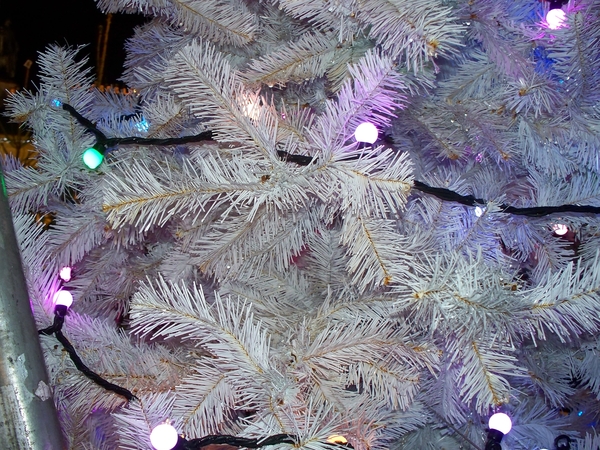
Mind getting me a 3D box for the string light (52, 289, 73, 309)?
[{"bbox_3d":[-0.319,0.101,0.841,0.026,0.026,0.026,6,3,0],"label":"string light"}]

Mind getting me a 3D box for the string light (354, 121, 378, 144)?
[{"bbox_3d":[0.075,-0.104,0.705,0.026,0.026,0.026,6,3,0],"label":"string light"}]

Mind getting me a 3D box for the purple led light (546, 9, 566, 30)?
[{"bbox_3d":[0.329,-0.264,0.799,0.026,0.026,0.026,6,3,0],"label":"purple led light"}]

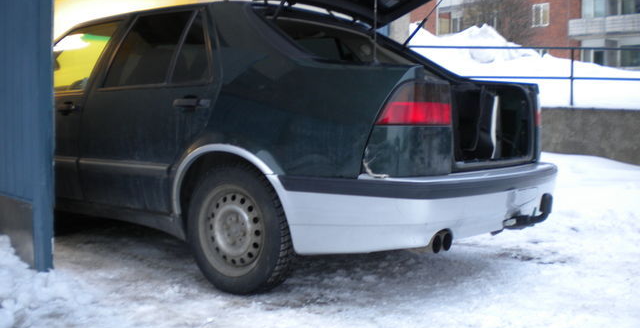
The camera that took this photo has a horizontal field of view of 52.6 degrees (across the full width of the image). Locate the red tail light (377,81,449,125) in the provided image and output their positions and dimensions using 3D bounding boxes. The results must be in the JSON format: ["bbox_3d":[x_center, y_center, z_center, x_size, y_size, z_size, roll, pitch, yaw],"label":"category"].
[{"bbox_3d":[0.364,-0.232,2.479,0.190,0.170,0.280,4,7,37],"label":"red tail light"}]

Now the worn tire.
[{"bbox_3d":[-0.340,0.286,2.967,0.615,0.615,0.200,4,7,37],"label":"worn tire"}]

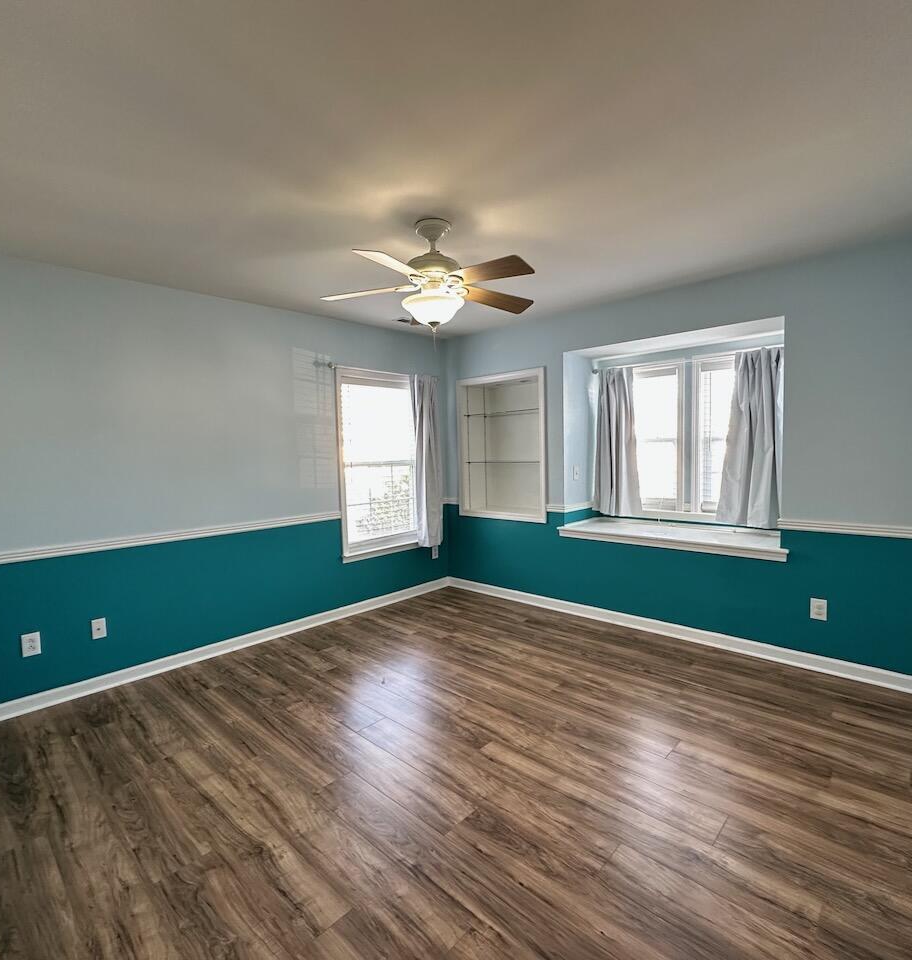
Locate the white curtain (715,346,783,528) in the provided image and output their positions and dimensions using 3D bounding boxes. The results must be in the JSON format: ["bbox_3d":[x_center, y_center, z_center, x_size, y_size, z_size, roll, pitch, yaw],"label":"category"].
[{"bbox_3d":[2.070,-0.287,3.643,0.450,1.245,0.100,2,5,44],"label":"white curtain"}]

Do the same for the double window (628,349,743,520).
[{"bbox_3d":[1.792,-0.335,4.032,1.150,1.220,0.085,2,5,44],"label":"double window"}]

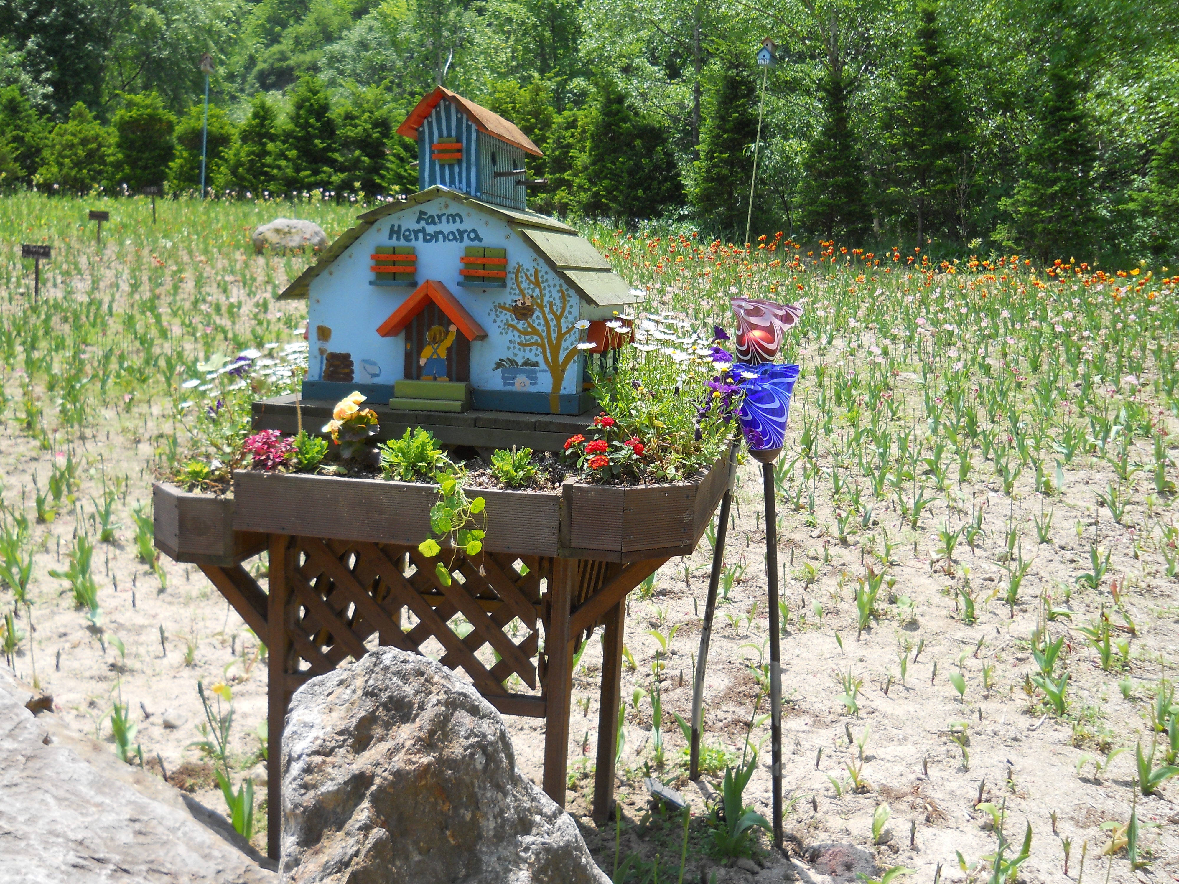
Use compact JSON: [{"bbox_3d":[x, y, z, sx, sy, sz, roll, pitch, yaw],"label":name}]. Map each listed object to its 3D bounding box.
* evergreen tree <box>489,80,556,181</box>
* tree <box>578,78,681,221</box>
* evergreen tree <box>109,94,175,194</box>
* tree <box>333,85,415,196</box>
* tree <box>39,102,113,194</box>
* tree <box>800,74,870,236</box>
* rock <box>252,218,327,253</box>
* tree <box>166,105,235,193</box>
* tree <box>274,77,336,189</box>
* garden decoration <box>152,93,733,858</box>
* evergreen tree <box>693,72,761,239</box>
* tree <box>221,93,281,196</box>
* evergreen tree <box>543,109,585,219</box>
[{"bbox_3d":[-1.279,-5.697,23.800,1.320,2.370,1.320,1,7,0],"label":"evergreen tree"},{"bbox_3d":[0.763,-5.552,24.000,2.000,2.750,1.950,2,7,2],"label":"tree"},{"bbox_3d":[-9.030,-6.039,25.500,1.300,2.110,1.300,1,7,0],"label":"evergreen tree"},{"bbox_3d":[-4.758,-6.661,28.000,1.800,2.500,1.750,1,7,-10],"label":"tree"},{"bbox_3d":[-11.430,-6.498,28.000,1.680,2.100,1.650,-1,8,-22],"label":"tree"},{"bbox_3d":[3.467,-4.007,17.800,1.040,2.430,1.040,1,7,0],"label":"tree"},{"bbox_3d":[-4.003,-2.744,16.800,1.000,0.480,0.750,0,7,-13],"label":"rock"},{"bbox_3d":[-8.646,-6.477,28.000,1.550,2.050,1.550,0,8,-17],"label":"tree"},{"bbox_3d":[-5.574,-6.036,24.800,1.270,2.410,1.270,1,7,0],"label":"tree"},{"bbox_3d":[-0.320,0.104,3.146,1.284,1.860,1.009,3,7,11],"label":"garden decoration"},{"bbox_3d":[1.986,-4.153,18.300,1.020,2.570,1.020,1,7,0],"label":"evergreen tree"},{"bbox_3d":[-6.706,-5.893,25.000,1.260,2.050,1.260,1,7,0],"label":"tree"},{"bbox_3d":[-0.440,-4.761,21.500,0.900,1.930,0.900,1,7,0],"label":"evergreen tree"}]

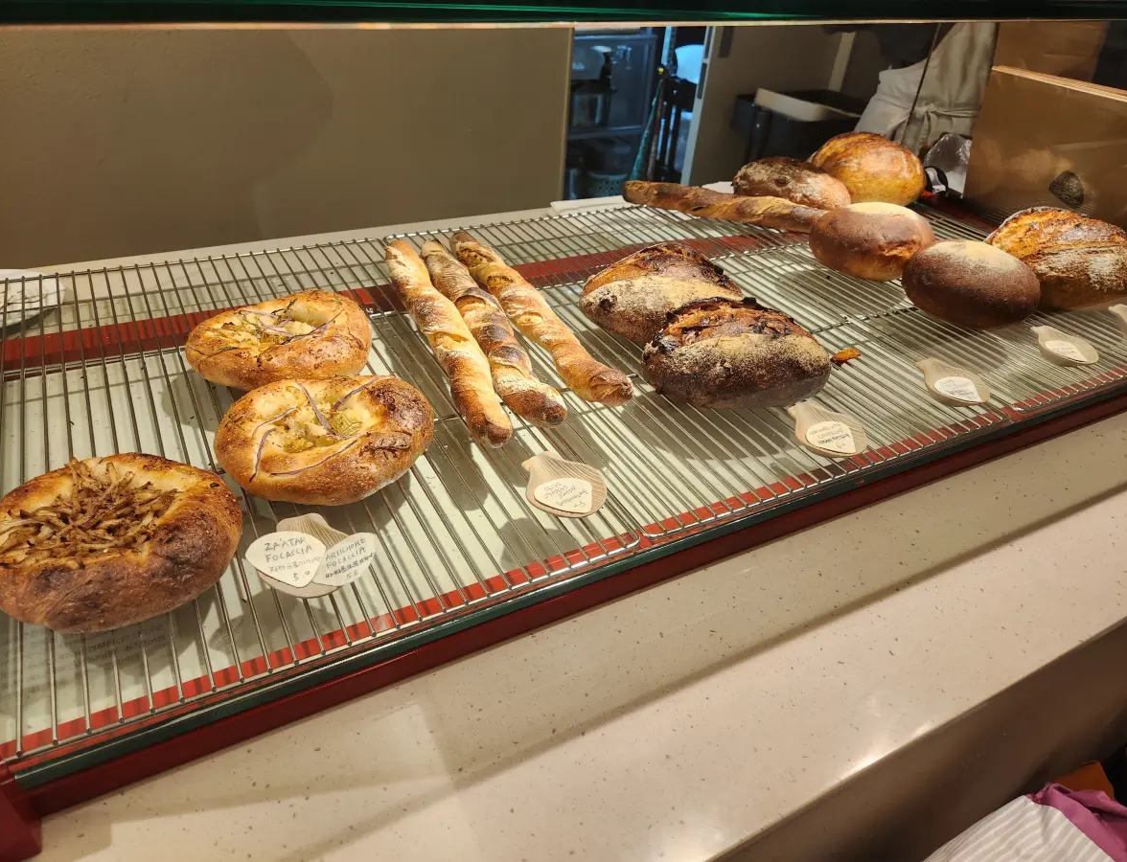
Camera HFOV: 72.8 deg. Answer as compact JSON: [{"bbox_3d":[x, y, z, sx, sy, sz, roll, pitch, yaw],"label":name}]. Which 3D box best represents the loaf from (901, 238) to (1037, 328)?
[{"bbox_3d":[0.464,-0.167,0.870,0.142,0.076,0.135,-15,39,-26],"label":"loaf"}]

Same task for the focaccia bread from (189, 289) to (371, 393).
[{"bbox_3d":[-0.250,-0.083,0.688,0.157,0.045,0.147,3,35,-2],"label":"focaccia bread"}]

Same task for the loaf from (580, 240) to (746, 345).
[{"bbox_3d":[0.103,-0.141,0.790,0.178,0.074,0.135,-18,41,-29],"label":"loaf"}]

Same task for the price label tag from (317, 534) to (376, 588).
[{"bbox_3d":[-0.141,0.082,0.481,0.052,0.004,0.037,-24,53,-35],"label":"price label tag"}]

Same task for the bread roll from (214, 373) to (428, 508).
[{"bbox_3d":[-0.181,-0.001,0.585,0.157,0.047,0.154,4,35,-3],"label":"bread roll"}]

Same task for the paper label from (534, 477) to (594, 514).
[{"bbox_3d":[0.005,0.048,0.547,0.042,0.003,0.042,-21,42,-32],"label":"paper label"}]

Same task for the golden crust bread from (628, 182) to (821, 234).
[{"bbox_3d":[0.288,-0.325,1.126,0.410,0.034,0.042,11,35,7],"label":"golden crust bread"}]

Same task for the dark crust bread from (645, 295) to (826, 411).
[{"bbox_3d":[0.160,-0.073,0.714,0.175,0.076,0.130,-3,36,-13],"label":"dark crust bread"}]

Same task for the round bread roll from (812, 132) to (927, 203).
[{"bbox_3d":[0.479,-0.409,1.206,0.160,0.090,0.170,-15,39,-26],"label":"round bread roll"}]

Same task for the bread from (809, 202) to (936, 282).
[{"bbox_3d":[0.402,-0.249,0.994,0.152,0.082,0.155,-4,36,-14],"label":"bread"}]

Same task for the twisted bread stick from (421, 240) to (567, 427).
[{"bbox_3d":[-0.082,-0.114,0.763,0.037,0.034,0.383,-10,38,-21],"label":"twisted bread stick"}]

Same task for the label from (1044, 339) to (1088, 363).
[{"bbox_3d":[0.544,-0.088,0.829,0.036,0.004,0.046,-1,44,-10],"label":"label"}]

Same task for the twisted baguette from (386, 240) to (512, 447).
[{"bbox_3d":[-0.124,-0.106,0.755,0.042,0.034,0.412,-9,38,-20],"label":"twisted baguette"}]

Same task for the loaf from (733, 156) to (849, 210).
[{"bbox_3d":[0.345,-0.368,1.161,0.175,0.073,0.138,23,38,22],"label":"loaf"}]

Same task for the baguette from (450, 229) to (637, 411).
[{"bbox_3d":[-0.040,-0.132,0.805,0.042,0.033,0.405,-13,39,-24],"label":"baguette"}]

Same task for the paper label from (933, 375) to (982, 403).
[{"bbox_3d":[0.372,-0.039,0.716,0.046,0.003,0.044,-5,36,-14],"label":"paper label"}]

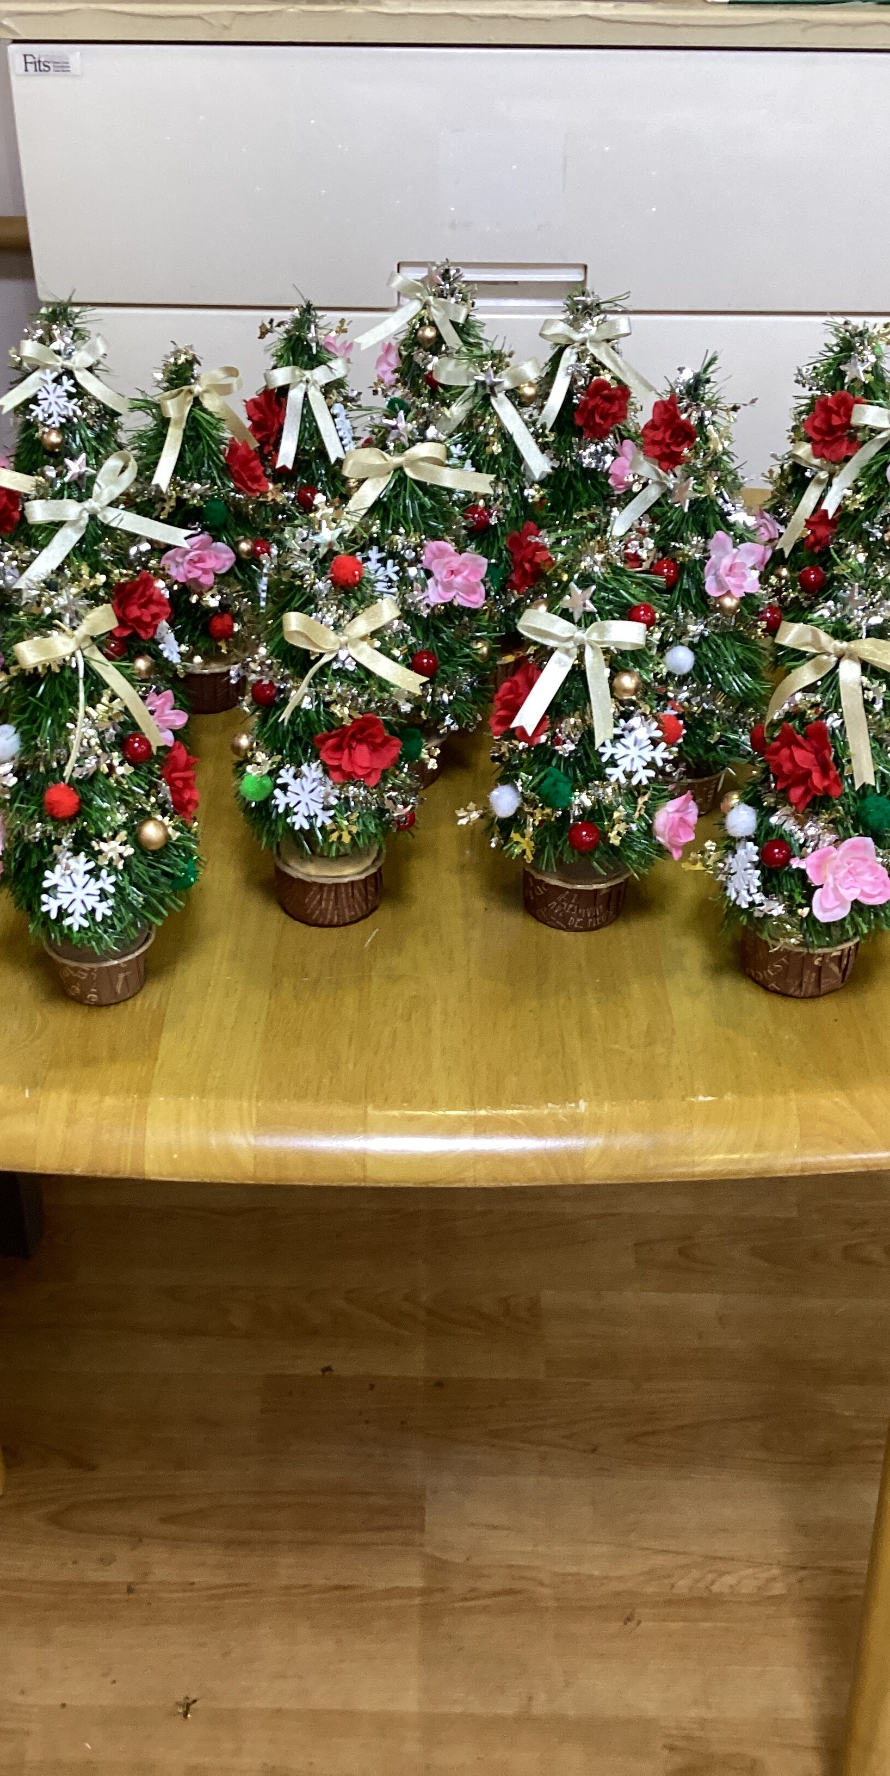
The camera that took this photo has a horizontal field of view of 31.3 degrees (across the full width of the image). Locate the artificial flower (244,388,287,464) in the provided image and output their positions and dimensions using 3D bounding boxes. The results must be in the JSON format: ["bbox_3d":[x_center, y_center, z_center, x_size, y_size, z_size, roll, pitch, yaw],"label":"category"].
[{"bbox_3d":[-0.119,-0.307,1.058,0.022,0.045,0.040,-13,34,-39],"label":"artificial flower"}]

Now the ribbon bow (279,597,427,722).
[{"bbox_3d":[-0.039,-0.097,0.673,0.061,0.049,0.023,-4,21,-7],"label":"ribbon bow"}]

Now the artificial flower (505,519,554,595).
[{"bbox_3d":[0.050,-0.195,0.942,0.037,0.045,0.023,-18,28,-27],"label":"artificial flower"}]

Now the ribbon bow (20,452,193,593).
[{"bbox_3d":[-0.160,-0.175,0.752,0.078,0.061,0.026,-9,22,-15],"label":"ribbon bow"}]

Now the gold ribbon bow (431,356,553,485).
[{"bbox_3d":[0.026,-0.260,0.885,0.064,0.065,0.024,2,23,1],"label":"gold ribbon bow"}]

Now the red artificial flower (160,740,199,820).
[{"bbox_3d":[-0.113,-0.046,0.675,0.016,0.034,0.033,-3,32,13],"label":"red artificial flower"}]

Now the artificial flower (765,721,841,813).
[{"bbox_3d":[0.157,-0.054,0.698,0.035,0.040,0.020,12,20,16],"label":"artificial flower"}]

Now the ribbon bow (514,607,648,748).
[{"bbox_3d":[0.060,-0.095,0.711,0.060,0.061,0.022,4,21,4],"label":"ribbon bow"}]

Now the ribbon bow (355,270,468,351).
[{"bbox_3d":[-0.024,-0.411,1.137,0.081,0.056,0.025,9,25,12],"label":"ribbon bow"}]

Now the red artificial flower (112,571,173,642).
[{"bbox_3d":[-0.156,-0.145,0.815,0.032,0.035,0.019,-12,20,-19],"label":"red artificial flower"}]

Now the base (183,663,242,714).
[{"bbox_3d":[-0.153,-0.135,1.021,0.053,0.028,0.053,1,34,-1],"label":"base"}]

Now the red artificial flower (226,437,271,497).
[{"bbox_3d":[-0.113,-0.242,0.918,0.020,0.037,0.038,-13,19,39],"label":"red artificial flower"}]

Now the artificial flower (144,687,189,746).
[{"bbox_3d":[-0.122,-0.073,0.676,0.018,0.031,0.032,10,32,36],"label":"artificial flower"}]

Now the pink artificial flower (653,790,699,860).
[{"bbox_3d":[0.113,-0.031,0.781,0.020,0.036,0.035,12,35,16],"label":"pink artificial flower"}]

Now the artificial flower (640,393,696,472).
[{"bbox_3d":[0.131,-0.266,0.930,0.037,0.048,0.025,-3,21,-7],"label":"artificial flower"}]

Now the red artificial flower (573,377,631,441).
[{"bbox_3d":[0.102,-0.311,1.035,0.037,0.040,0.020,-3,18,-5],"label":"red artificial flower"}]

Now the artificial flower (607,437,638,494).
[{"bbox_3d":[0.121,-0.275,1.035,0.030,0.033,0.020,-10,23,-16],"label":"artificial flower"}]

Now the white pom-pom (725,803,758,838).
[{"bbox_3d":[0.127,-0.029,0.680,0.015,0.015,0.015,1,33,0],"label":"white pom-pom"}]

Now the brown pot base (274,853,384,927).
[{"bbox_3d":[-0.056,-0.006,0.777,0.053,0.027,0.053,1,33,0],"label":"brown pot base"}]

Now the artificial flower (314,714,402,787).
[{"bbox_3d":[-0.039,-0.063,0.722,0.040,0.034,0.020,-9,12,-15],"label":"artificial flower"}]

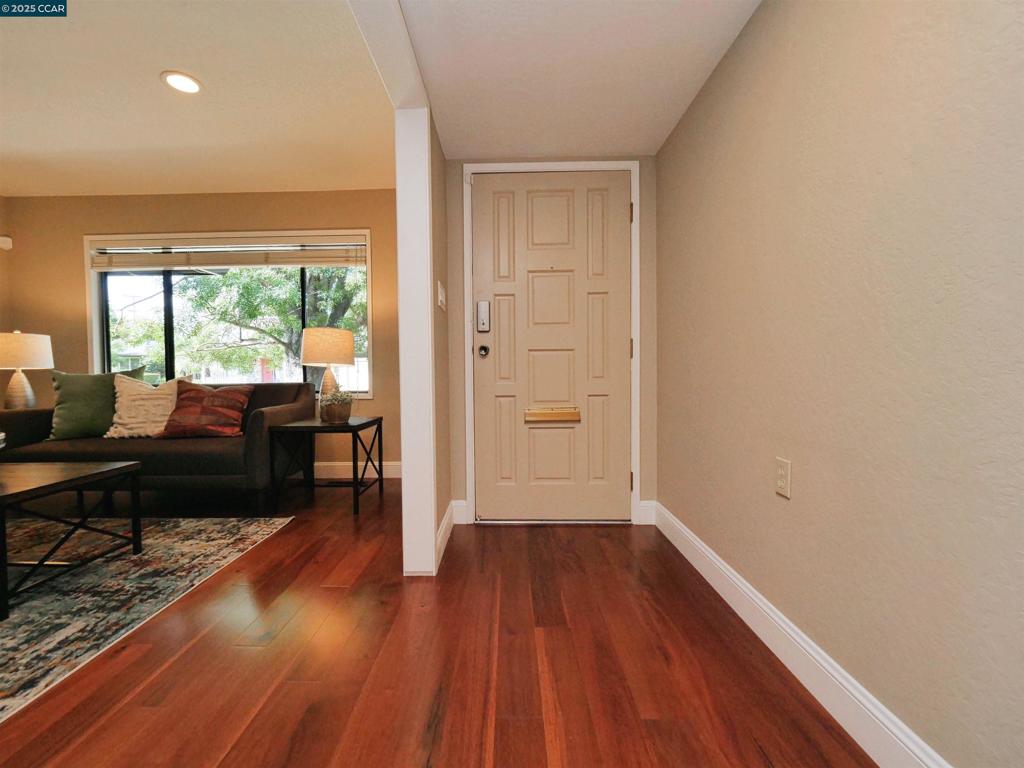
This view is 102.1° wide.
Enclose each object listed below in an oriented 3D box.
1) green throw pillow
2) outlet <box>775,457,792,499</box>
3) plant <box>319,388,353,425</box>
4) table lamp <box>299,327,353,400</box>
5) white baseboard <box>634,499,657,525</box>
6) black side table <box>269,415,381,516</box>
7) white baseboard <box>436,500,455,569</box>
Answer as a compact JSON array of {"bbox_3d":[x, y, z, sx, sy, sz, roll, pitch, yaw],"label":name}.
[{"bbox_3d":[-3.046,0.138,3.056,0.542,0.501,0.161,-1,-13,-27],"label":"green throw pillow"},{"bbox_3d":[0.842,0.293,1.288,0.008,0.115,0.071,-1,2,0],"label":"outlet"},{"bbox_3d":[-1.186,0.146,2.790,0.217,0.239,0.215,-1,2,0],"label":"plant"},{"bbox_3d":[-1.304,-0.064,2.945,0.358,0.652,0.358,-1,2,0],"label":"table lamp"},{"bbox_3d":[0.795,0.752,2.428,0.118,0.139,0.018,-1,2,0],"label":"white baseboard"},{"bbox_3d":[-1.246,0.545,2.843,0.562,0.568,0.476,-1,2,0],"label":"black side table"},{"bbox_3d":[-0.348,0.771,2.158,0.018,0.139,0.552,-1,2,0],"label":"white baseboard"}]

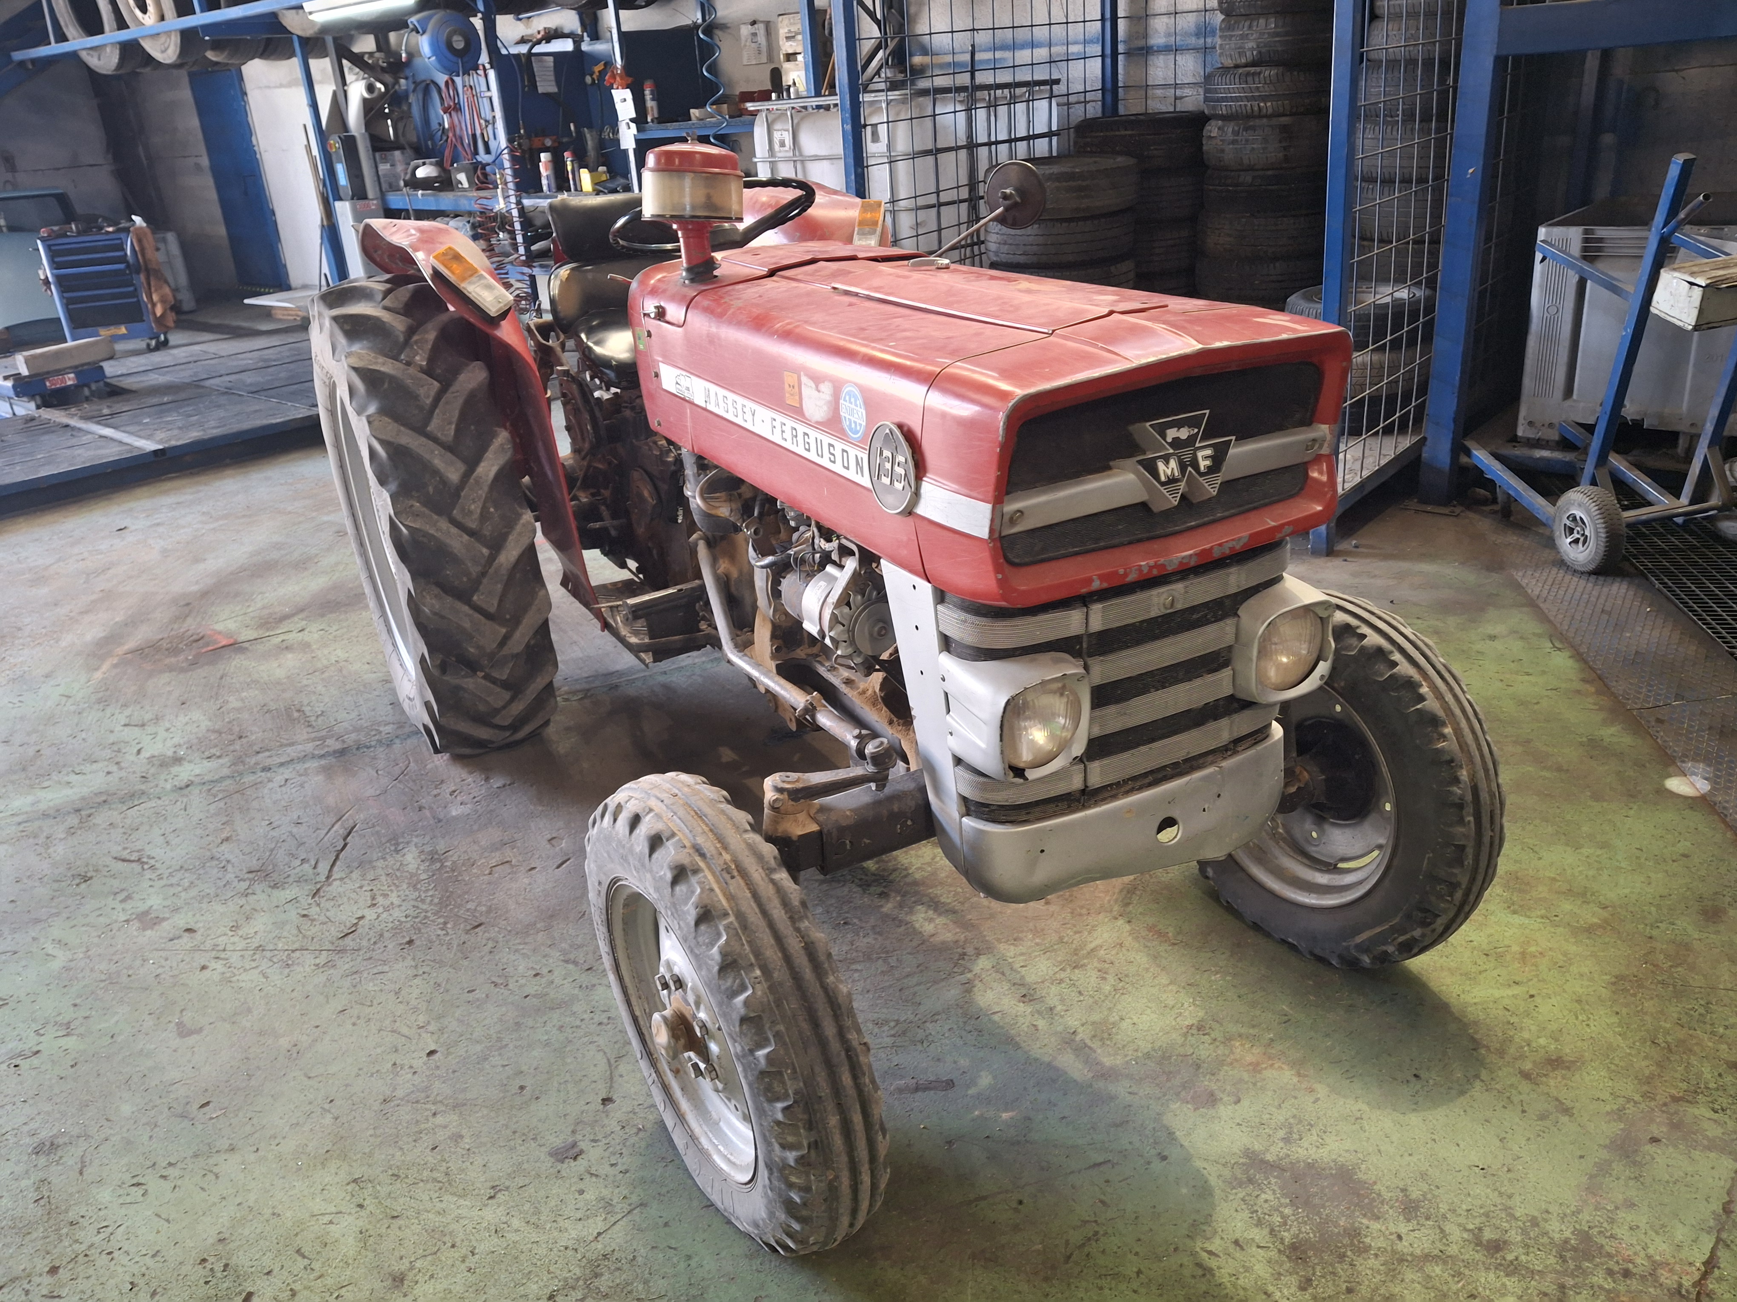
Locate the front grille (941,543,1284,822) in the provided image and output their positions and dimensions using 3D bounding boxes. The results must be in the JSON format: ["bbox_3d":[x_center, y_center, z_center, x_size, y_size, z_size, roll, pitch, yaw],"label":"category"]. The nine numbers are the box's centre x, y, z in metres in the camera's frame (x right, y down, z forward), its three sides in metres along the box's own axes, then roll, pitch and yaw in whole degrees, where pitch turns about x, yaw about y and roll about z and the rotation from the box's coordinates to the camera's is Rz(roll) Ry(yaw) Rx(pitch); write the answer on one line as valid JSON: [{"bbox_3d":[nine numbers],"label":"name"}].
[{"bbox_3d":[0.363,0.023,1.714,0.500,0.325,0.148,-16,28,-24],"label":"front grille"}]

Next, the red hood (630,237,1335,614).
[{"bbox_3d":[0.078,-0.453,2.040,0.526,0.311,1.320,-16,28,-24],"label":"red hood"}]

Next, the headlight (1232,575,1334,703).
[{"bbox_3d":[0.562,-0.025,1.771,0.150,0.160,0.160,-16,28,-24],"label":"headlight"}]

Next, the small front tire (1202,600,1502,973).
[{"bbox_3d":[0.814,0.231,2.306,0.155,0.704,0.704,-18,29,-28],"label":"small front tire"}]

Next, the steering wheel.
[{"bbox_3d":[-0.319,-0.895,2.632,0.435,0.070,0.435,-14,3,1],"label":"steering wheel"}]

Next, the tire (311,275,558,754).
[{"bbox_3d":[-1.113,-0.333,3.198,0.320,1.206,1.206,-16,28,-24],"label":"tire"}]

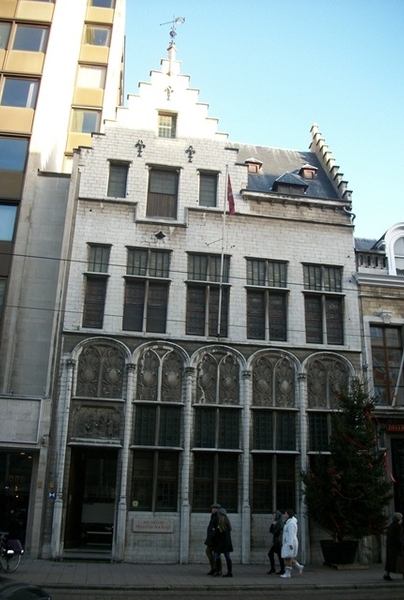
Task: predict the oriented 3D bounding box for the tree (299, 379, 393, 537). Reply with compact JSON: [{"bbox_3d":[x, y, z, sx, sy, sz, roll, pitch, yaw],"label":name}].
[{"bbox_3d":[4.171,4.639,16.195,2.350,4.700,2.150,4,-19,-8],"label":"tree"}]

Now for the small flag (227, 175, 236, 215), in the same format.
[{"bbox_3d":[1.021,-3.601,18.938,0.250,1.439,0.300,4,-19,-8],"label":"small flag"}]

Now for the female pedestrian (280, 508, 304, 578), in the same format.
[{"bbox_3d":[2.383,6.652,15.209,0.650,1.680,0.500,4,-19,-7],"label":"female pedestrian"}]

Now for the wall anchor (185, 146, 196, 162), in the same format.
[{"bbox_3d":[-0.404,-5.124,19.530,0.328,0.575,0.080,4,-19,-8],"label":"wall anchor"}]

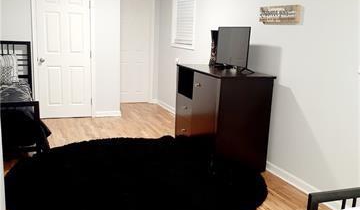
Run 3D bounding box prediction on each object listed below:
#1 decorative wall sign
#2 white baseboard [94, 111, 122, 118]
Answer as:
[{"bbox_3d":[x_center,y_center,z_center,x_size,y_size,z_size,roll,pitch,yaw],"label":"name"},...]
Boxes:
[{"bbox_3d":[0.974,-0.881,3.671,0.020,0.165,0.620,-2,12,-22],"label":"decorative wall sign"},{"bbox_3d":[-1.158,0.146,6.063,0.420,0.093,0.020,-2,12,-22],"label":"white baseboard"}]

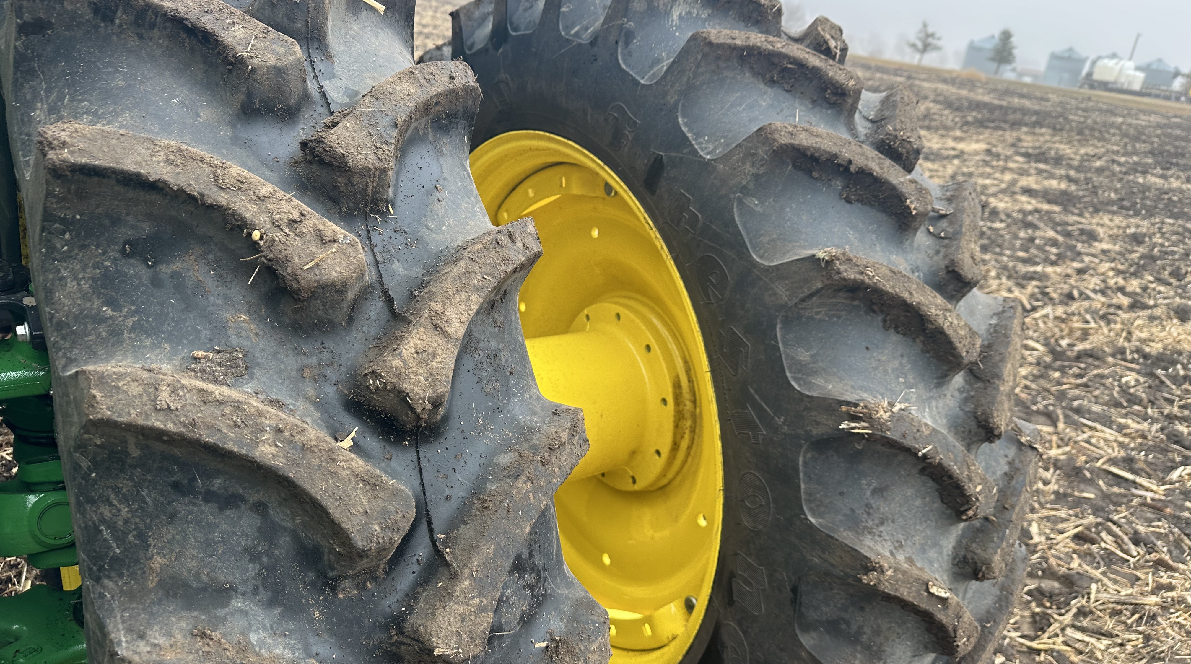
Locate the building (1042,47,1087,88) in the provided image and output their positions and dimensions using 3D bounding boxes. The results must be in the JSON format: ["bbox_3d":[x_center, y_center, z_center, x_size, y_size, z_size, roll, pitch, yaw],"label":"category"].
[{"bbox_3d":[71.816,-40.394,125.972,4.950,5.550,4.950,19,24,23],"label":"building"}]

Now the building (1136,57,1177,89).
[{"bbox_3d":[89.070,-40.349,131.925,4.950,5.800,4.950,21,25,27],"label":"building"}]

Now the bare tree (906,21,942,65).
[{"bbox_3d":[47.760,-41.858,119.870,4.300,6.100,4.300,16,23,16],"label":"bare tree"}]

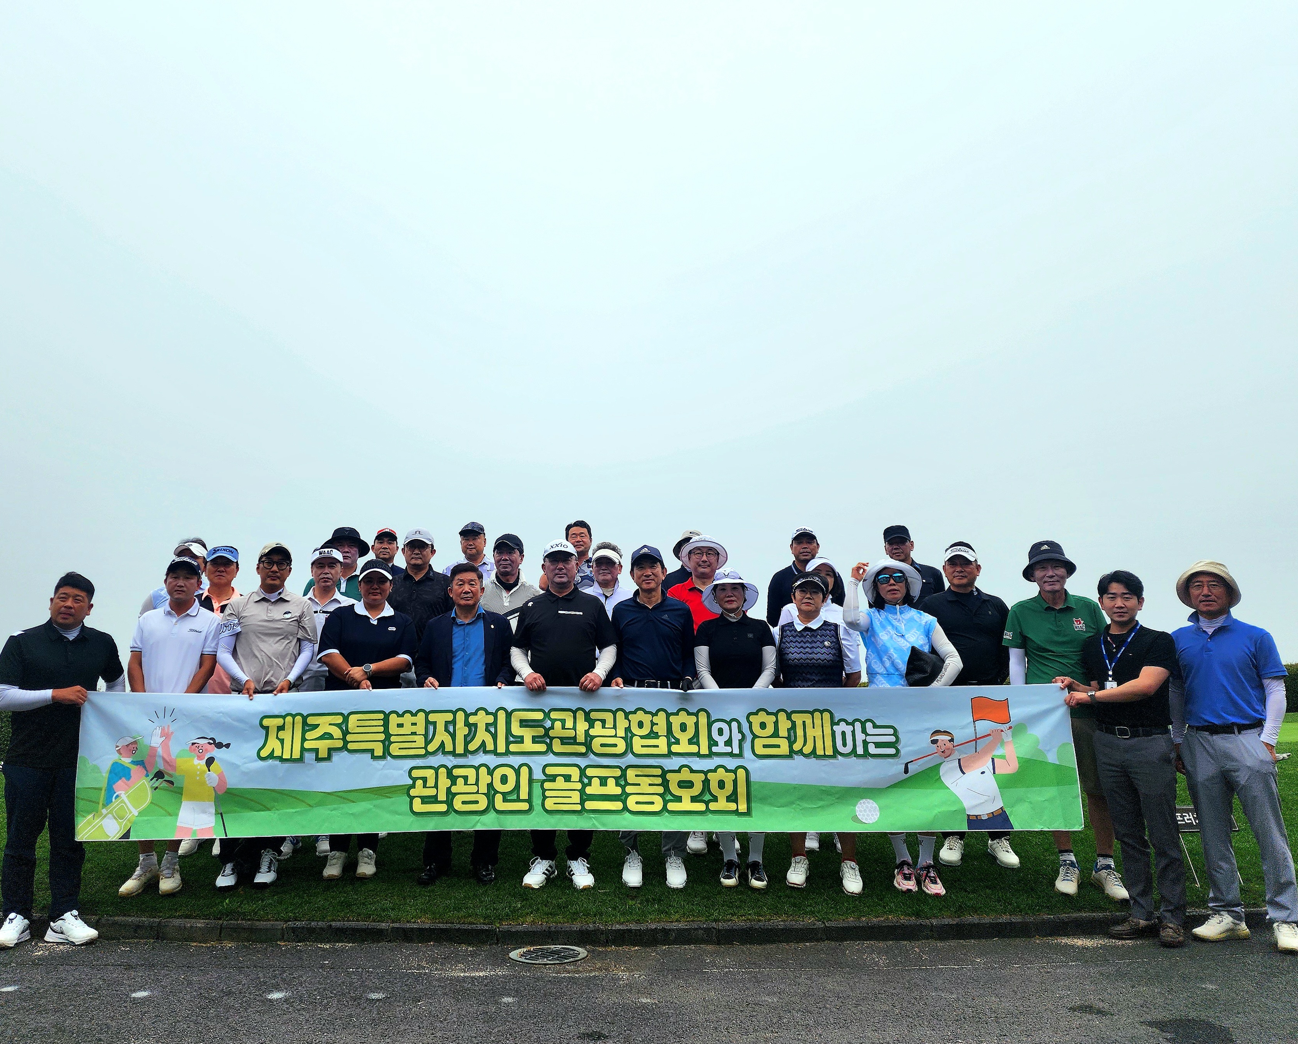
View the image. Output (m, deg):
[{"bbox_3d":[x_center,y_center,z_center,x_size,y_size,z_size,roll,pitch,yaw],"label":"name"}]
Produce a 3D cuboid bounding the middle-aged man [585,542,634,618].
[{"bbox_3d":[-0.257,0.994,5.697,0.540,1.757,0.320,0,-11,0],"label":"middle-aged man"}]

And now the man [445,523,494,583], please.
[{"bbox_3d":[-1.296,0.879,6.553,0.540,1.788,0.320,0,-11,-3],"label":"man"}]

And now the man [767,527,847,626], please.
[{"bbox_3d":[0.959,0.915,5.625,0.500,1.800,0.340,-2,-10,8],"label":"man"}]

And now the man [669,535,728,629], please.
[{"bbox_3d":[0.316,0.962,5.390,0.560,1.798,0.340,-1,-11,3],"label":"man"}]

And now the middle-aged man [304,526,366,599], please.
[{"bbox_3d":[-2.059,0.927,6.096,0.580,1.818,0.340,0,-11,-5],"label":"middle-aged man"}]

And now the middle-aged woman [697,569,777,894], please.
[{"bbox_3d":[0.465,1.062,4.862,0.430,1.620,0.360,-1,-10,5],"label":"middle-aged woman"}]

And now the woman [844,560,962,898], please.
[{"bbox_3d":[1.322,1.030,4.866,0.590,1.677,0.360,-1,-11,3],"label":"woman"}]

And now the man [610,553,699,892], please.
[{"bbox_3d":[0.020,0.991,4.881,0.480,1.770,0.360,0,-9,0],"label":"man"}]

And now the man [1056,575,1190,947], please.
[{"bbox_3d":[2.325,1.134,4.582,0.600,1.798,0.380,-5,-11,22],"label":"man"}]

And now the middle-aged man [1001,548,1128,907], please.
[{"bbox_3d":[2.197,0.995,4.944,0.570,1.818,0.360,-2,-11,9],"label":"middle-aged man"}]

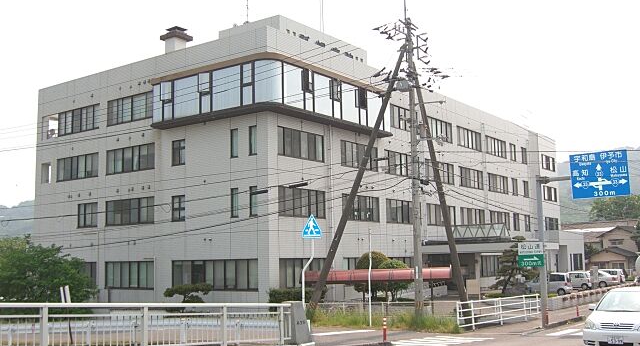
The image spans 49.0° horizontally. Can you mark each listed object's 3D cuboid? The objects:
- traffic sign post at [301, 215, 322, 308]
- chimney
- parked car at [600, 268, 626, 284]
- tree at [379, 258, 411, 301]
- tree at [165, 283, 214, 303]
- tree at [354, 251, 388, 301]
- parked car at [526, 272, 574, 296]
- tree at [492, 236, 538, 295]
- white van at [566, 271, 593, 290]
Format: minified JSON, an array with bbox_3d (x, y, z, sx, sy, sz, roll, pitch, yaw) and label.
[{"bbox_3d":[-0.242,2.861,20.000,0.650,3.150,0.150,-7,-9,36],"label":"traffic sign post"},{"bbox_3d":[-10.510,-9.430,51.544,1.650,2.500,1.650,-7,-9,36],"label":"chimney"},{"bbox_3d":[30.728,11.172,75.870,4.200,1.720,1.650,-6,-9,33],"label":"parked car"},{"bbox_3d":[4.687,6.764,44.660,1.950,2.770,1.950,-2,-7,6],"label":"tree"},{"bbox_3d":[-7.682,7.301,41.052,2.800,1.670,2.500,0,-7,-11],"label":"tree"},{"bbox_3d":[3.241,6.605,44.888,2.100,3.160,2.100,-2,-7,4],"label":"tree"},{"bbox_3d":[18.462,9.094,57.436,4.600,1.740,1.700,-6,-9,33],"label":"parked car"},{"bbox_3d":[15.220,7.204,55.166,3.400,4.580,3.000,-3,-7,15],"label":"tree"},{"bbox_3d":[23.685,10.097,65.815,3.500,1.630,1.500,-6,-9,33],"label":"white van"}]

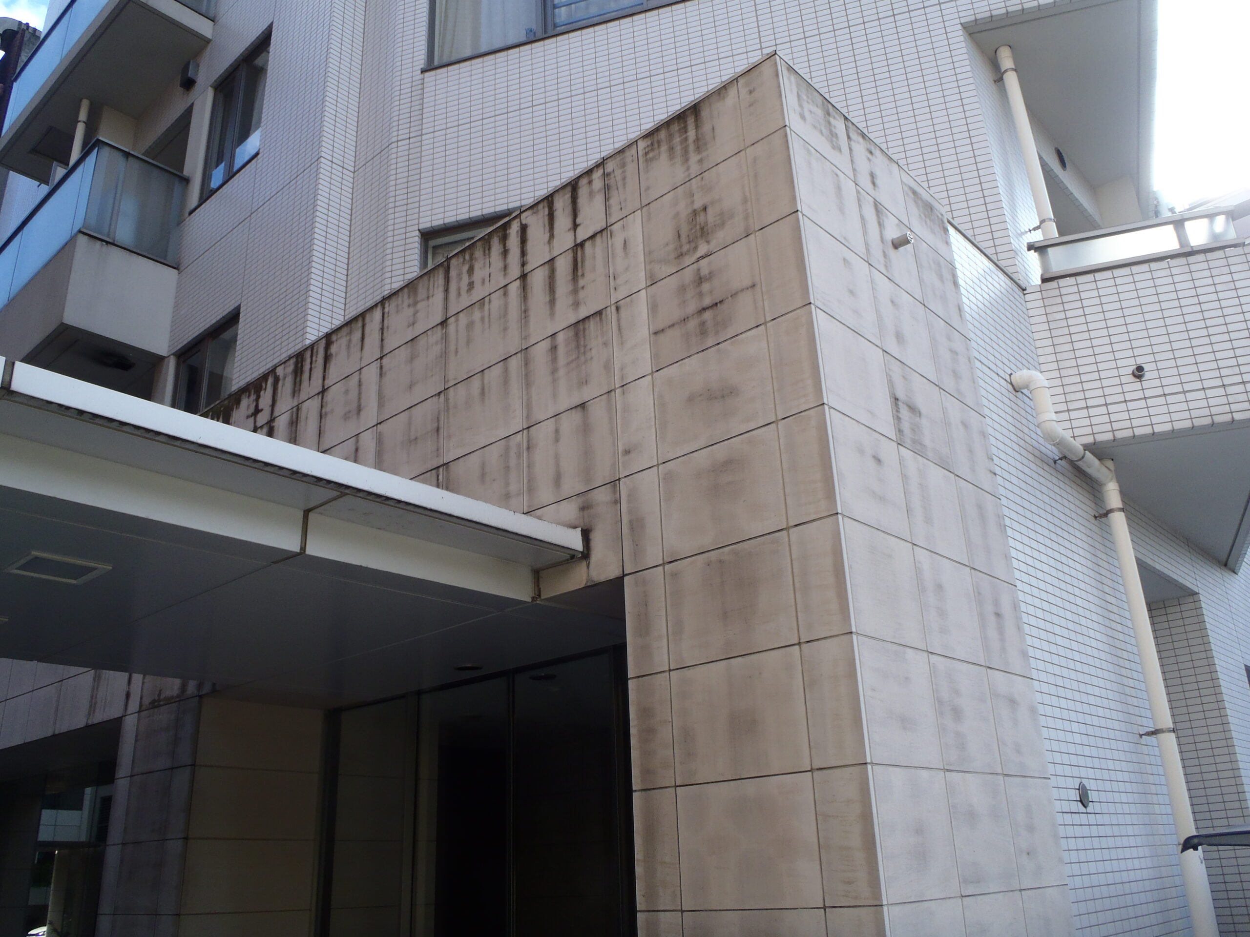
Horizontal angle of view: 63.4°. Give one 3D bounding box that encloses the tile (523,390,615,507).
[{"bbox_3d":[-0.233,-0.066,4.380,0.563,0.398,0.030,-20,-27,38],"label":"tile"}]

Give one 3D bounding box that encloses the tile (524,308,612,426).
[{"bbox_3d":[-0.262,-0.456,4.652,0.574,0.408,0.020,-20,-27,38],"label":"tile"}]

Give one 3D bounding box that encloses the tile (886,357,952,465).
[{"bbox_3d":[1.198,-0.221,4.146,0.022,0.399,0.489,-20,-27,38],"label":"tile"}]

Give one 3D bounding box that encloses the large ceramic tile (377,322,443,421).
[{"bbox_3d":[-1.157,-0.521,5.521,0.582,0.408,0.020,-20,-27,38],"label":"large ceramic tile"}]

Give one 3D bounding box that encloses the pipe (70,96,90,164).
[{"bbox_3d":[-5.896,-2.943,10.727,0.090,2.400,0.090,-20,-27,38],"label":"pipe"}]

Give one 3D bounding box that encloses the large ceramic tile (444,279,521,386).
[{"bbox_3d":[-0.717,-0.681,5.156,0.589,0.409,0.025,-20,-27,38],"label":"large ceramic tile"}]

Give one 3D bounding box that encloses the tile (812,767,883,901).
[{"bbox_3d":[0.700,1.146,3.161,0.198,0.403,0.030,-20,-27,38],"label":"tile"}]

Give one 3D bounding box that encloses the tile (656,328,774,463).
[{"bbox_3d":[0.349,-0.281,3.990,0.569,0.409,0.030,-20,-27,38],"label":"tile"}]

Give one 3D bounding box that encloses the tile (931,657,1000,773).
[{"bbox_3d":[1.270,0.926,3.792,0.030,0.408,0.499,-20,-27,38],"label":"tile"}]

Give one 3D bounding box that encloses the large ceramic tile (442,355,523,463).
[{"bbox_3d":[-0.697,-0.292,5.003,0.586,0.415,0.025,-20,-27,38],"label":"large ceramic tile"}]

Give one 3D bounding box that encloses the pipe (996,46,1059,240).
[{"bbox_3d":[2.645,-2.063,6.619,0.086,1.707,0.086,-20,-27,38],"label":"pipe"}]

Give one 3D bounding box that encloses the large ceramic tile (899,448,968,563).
[{"bbox_3d":[1.210,0.158,4.013,0.030,0.398,0.488,-20,-27,38],"label":"large ceramic tile"}]

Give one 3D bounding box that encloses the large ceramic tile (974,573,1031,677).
[{"bbox_3d":[1.593,0.667,4.299,0.030,0.409,0.474,-20,-27,38],"label":"large ceramic tile"}]

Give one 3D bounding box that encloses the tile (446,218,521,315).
[{"bbox_3d":[-0.732,-1.048,5.289,0.588,0.376,0.030,-20,-27,38],"label":"tile"}]

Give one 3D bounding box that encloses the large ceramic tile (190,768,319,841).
[{"bbox_3d":[-2.299,2.087,6.287,0.030,0.407,0.840,-20,-27,38],"label":"large ceramic tile"}]

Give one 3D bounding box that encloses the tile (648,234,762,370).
[{"bbox_3d":[0.320,-0.655,4.049,0.558,0.399,0.022,-20,-27,38],"label":"tile"}]

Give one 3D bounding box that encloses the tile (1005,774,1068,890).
[{"bbox_3d":[1.601,1.425,3.970,0.030,0.403,0.473,-20,-27,38],"label":"tile"}]

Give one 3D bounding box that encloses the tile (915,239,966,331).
[{"bbox_3d":[1.483,-0.853,4.794,0.030,0.398,0.474,-20,-27,38],"label":"tile"}]

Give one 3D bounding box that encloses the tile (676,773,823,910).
[{"bbox_3d":[0.412,1.262,3.405,0.569,0.404,0.025,-20,-27,38],"label":"tile"}]

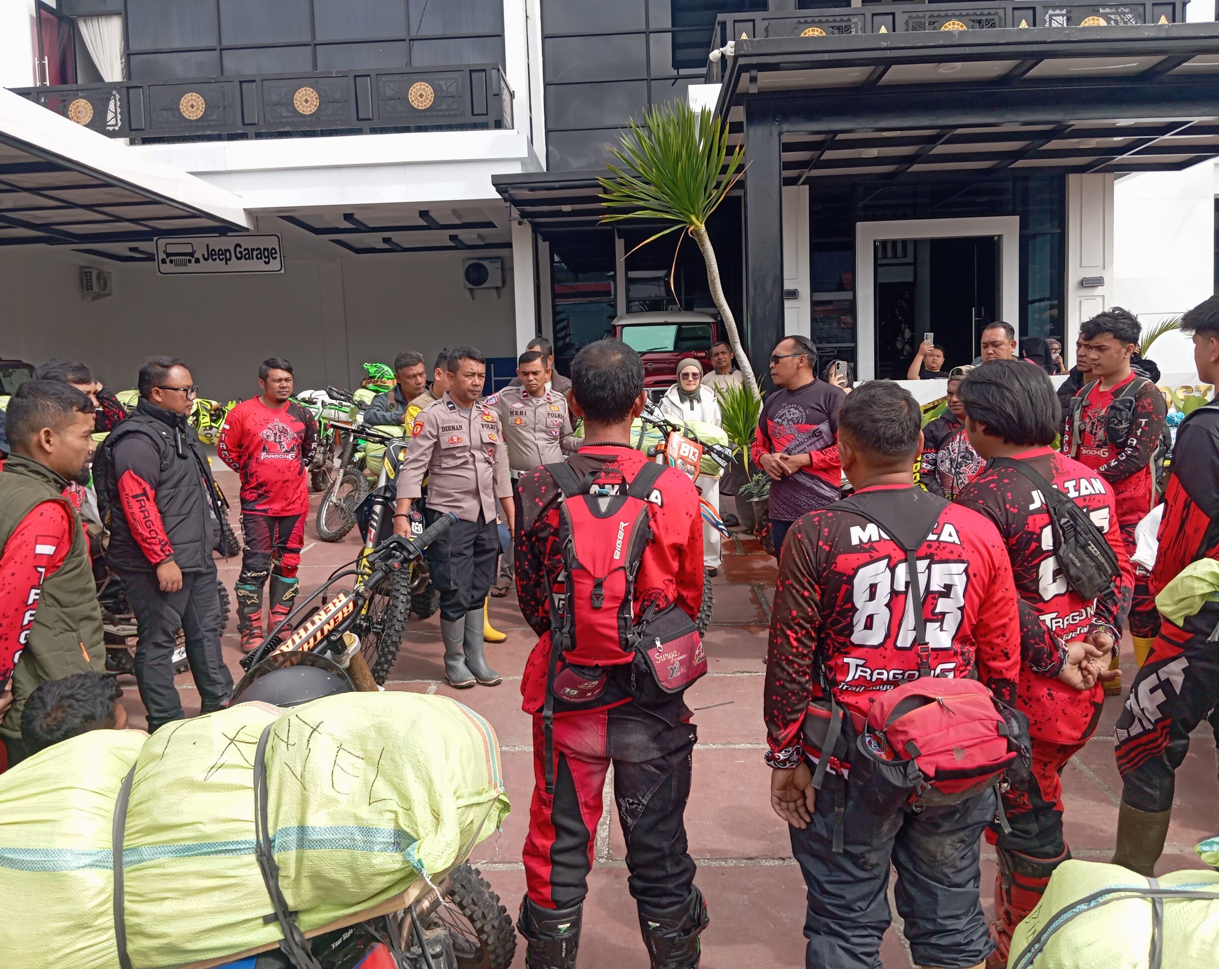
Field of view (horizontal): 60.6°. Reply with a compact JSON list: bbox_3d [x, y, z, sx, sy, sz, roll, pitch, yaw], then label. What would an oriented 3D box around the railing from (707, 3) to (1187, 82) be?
[{"bbox_3d":[3.941,-5.064,12.755,5.285,0.920,1.650,-2,5,2],"label":"railing"}]

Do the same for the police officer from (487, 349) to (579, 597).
[{"bbox_3d":[-0.531,-0.073,7.250,0.600,1.700,0.380,-2,6,-4],"label":"police officer"}]

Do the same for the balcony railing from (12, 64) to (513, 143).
[{"bbox_3d":[-4.914,-5.247,15.052,6.946,0.920,1.420,-2,5,2],"label":"balcony railing"}]

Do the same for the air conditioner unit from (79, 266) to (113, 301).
[{"bbox_3d":[-9.594,-3.784,19.471,0.290,0.550,0.740,-2,5,2],"label":"air conditioner unit"}]

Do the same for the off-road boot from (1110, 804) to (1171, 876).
[{"bbox_3d":[1.481,1.069,3.014,0.290,0.310,0.125,-1,5,11],"label":"off-road boot"}]

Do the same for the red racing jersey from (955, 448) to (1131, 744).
[{"bbox_3d":[1.025,0.268,2.470,0.480,0.690,0.340,-5,7,-30],"label":"red racing jersey"}]

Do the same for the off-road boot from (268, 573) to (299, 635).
[{"bbox_3d":[-1.973,0.762,6.263,0.150,0.390,0.300,-3,5,-9],"label":"off-road boot"}]

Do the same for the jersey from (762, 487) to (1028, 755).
[{"bbox_3d":[0.632,0.316,2.330,0.570,0.640,0.290,-1,6,5],"label":"jersey"}]

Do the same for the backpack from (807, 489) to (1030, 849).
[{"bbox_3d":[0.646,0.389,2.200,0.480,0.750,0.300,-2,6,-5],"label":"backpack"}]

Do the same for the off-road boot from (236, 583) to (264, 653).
[{"bbox_3d":[-2.106,0.785,6.100,0.150,0.400,0.310,-4,6,-22],"label":"off-road boot"}]

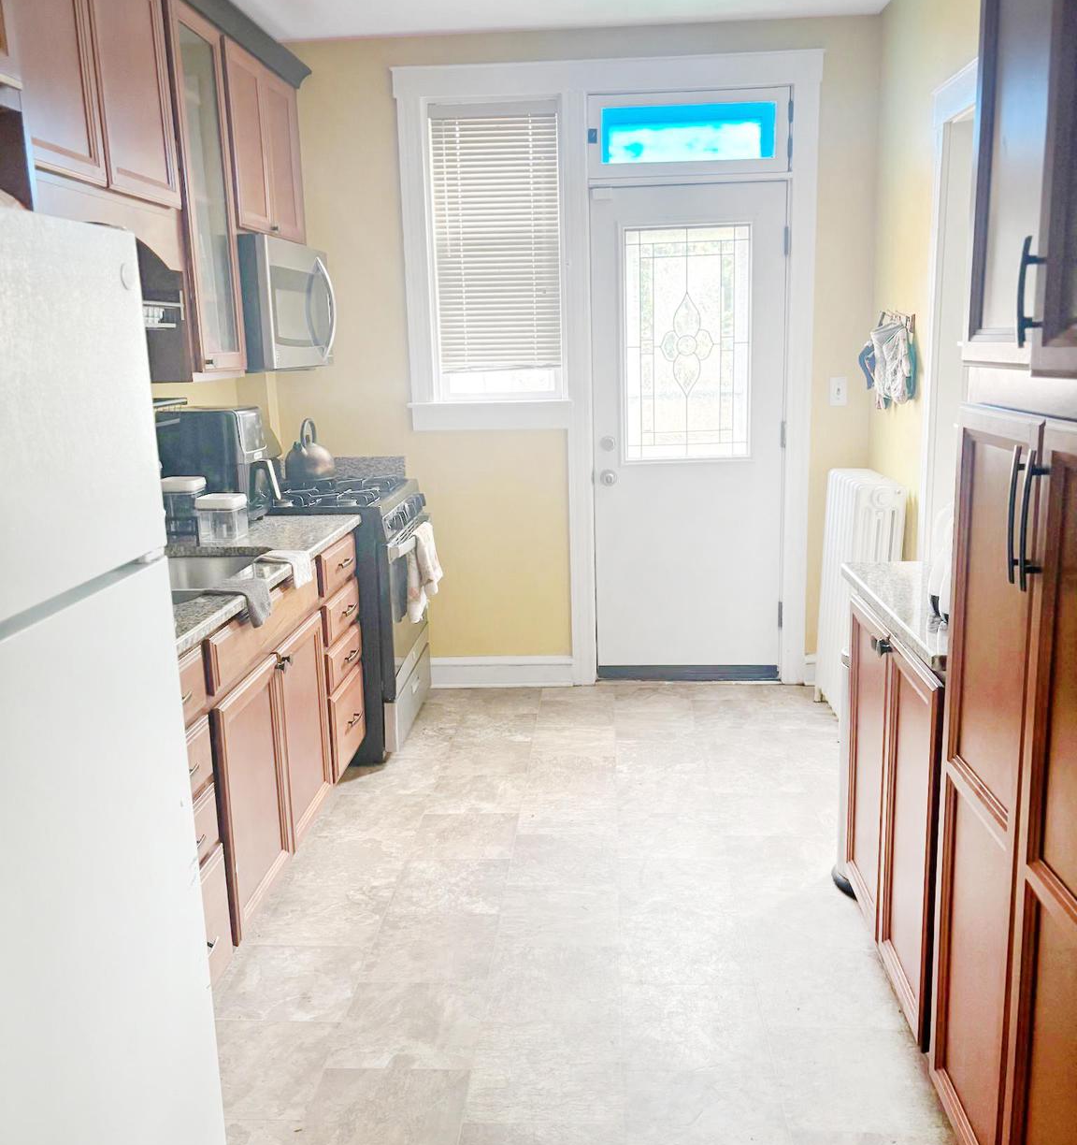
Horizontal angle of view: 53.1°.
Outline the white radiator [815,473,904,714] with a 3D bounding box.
[{"bbox_3d":[1.214,0.111,4.081,0.190,0.960,0.480,-1,12,4],"label":"white radiator"}]

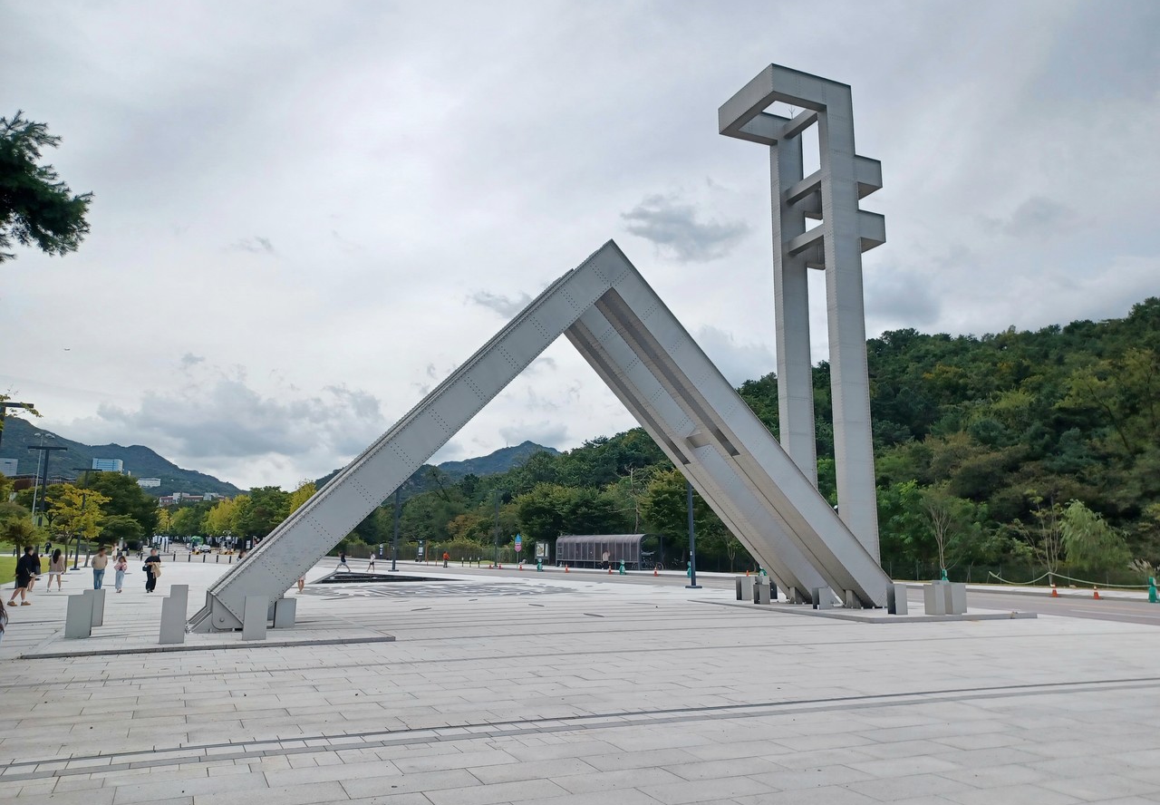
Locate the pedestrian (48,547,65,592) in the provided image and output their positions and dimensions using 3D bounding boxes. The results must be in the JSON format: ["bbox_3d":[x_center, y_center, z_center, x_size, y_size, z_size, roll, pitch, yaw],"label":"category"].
[{"bbox_3d":[-20.811,6.673,33.341,0.540,1.620,0.380,5,-11,-25],"label":"pedestrian"}]

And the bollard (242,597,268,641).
[{"bbox_3d":[-6.156,4.078,15.870,0.410,0.780,0.340,5,-11,-24],"label":"bollard"}]

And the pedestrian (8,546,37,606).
[{"bbox_3d":[-17.179,5.348,25.850,0.650,1.730,0.500,-2,-10,13],"label":"pedestrian"}]

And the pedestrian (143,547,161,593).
[{"bbox_3d":[-16.573,6.549,32.573,0.580,1.670,0.400,5,-11,-26],"label":"pedestrian"}]

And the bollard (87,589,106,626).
[{"bbox_3d":[-10.092,4.264,17.399,0.400,0.740,0.320,5,-11,-24],"label":"bollard"}]

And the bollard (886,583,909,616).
[{"bbox_3d":[8.501,5.288,22.497,0.400,0.780,0.330,5,-11,-24],"label":"bollard"}]

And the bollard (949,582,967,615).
[{"bbox_3d":[10.130,5.343,22.752,0.410,0.780,0.340,5,-11,-24],"label":"bollard"}]

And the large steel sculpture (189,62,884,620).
[{"bbox_3d":[0.318,-2.410,22.676,18.610,15.870,2.850,5,-11,-24],"label":"large steel sculpture"}]

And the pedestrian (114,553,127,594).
[{"bbox_3d":[-17.730,6.647,32.414,0.450,1.410,0.350,6,-11,-28],"label":"pedestrian"}]

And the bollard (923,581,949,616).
[{"bbox_3d":[9.061,5.050,21.413,0.370,0.750,0.360,5,-11,-24],"label":"bollard"}]

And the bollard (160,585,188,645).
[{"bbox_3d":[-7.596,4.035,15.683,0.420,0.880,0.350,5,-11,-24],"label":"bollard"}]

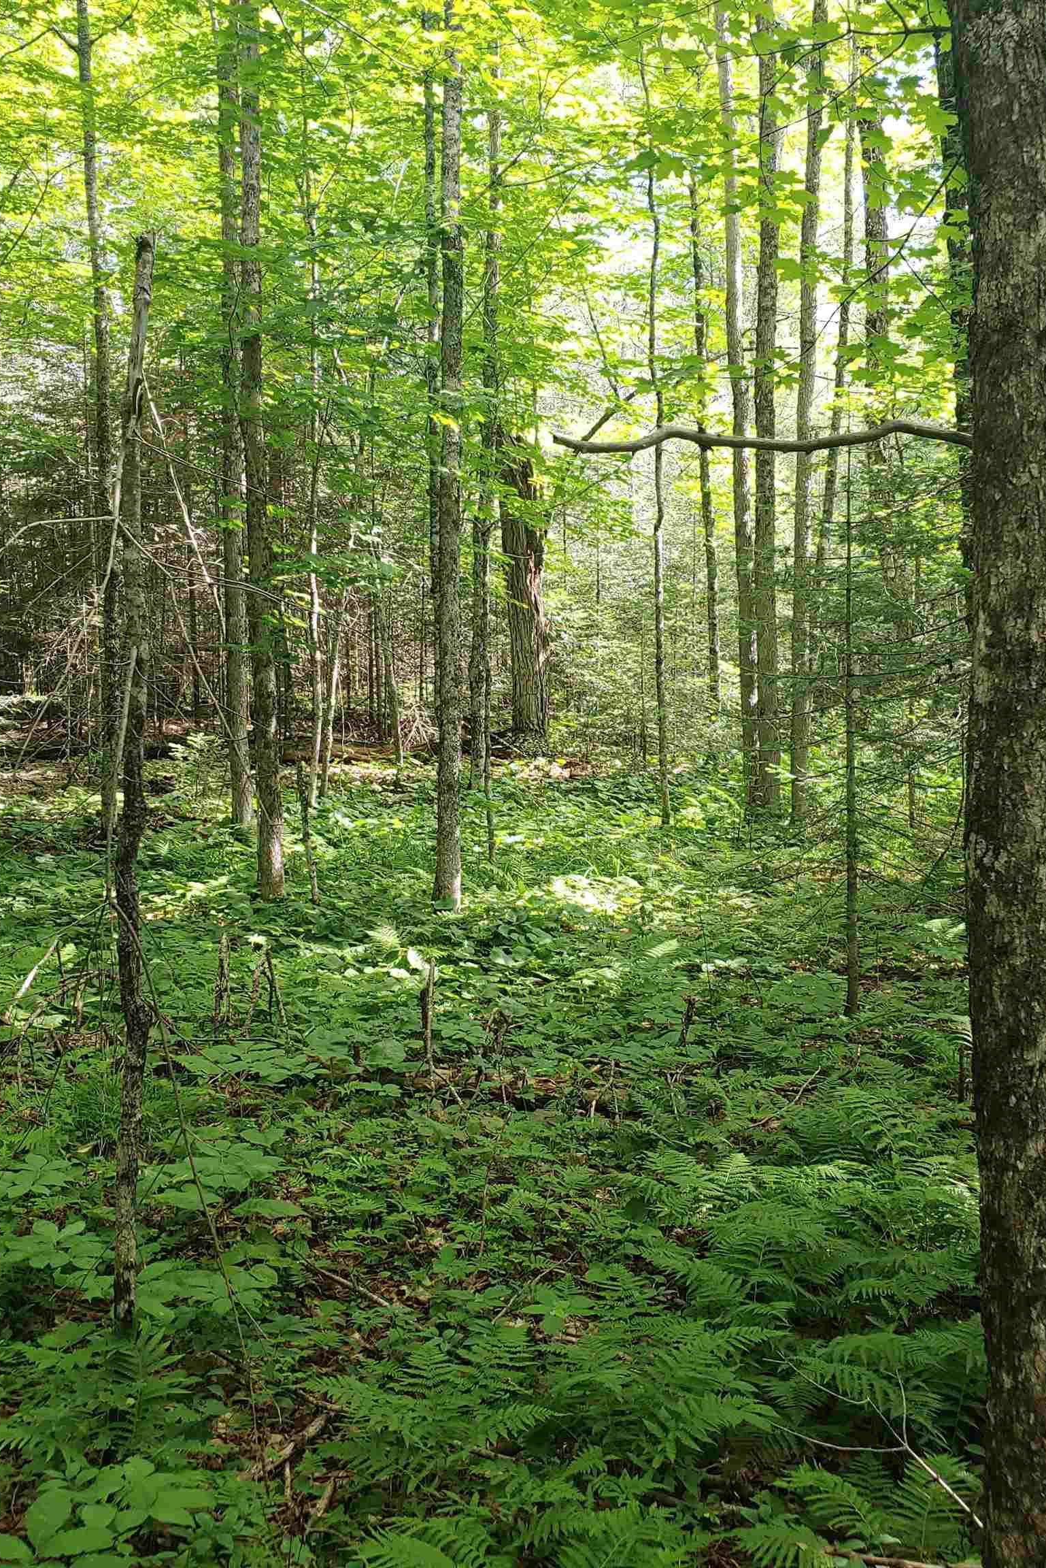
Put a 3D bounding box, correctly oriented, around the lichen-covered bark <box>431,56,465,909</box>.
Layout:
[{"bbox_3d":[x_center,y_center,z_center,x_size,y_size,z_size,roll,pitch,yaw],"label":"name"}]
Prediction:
[{"bbox_3d":[-0.417,-1.702,8.709,0.150,4.893,0.150,0,4,-3],"label":"lichen-covered bark"}]

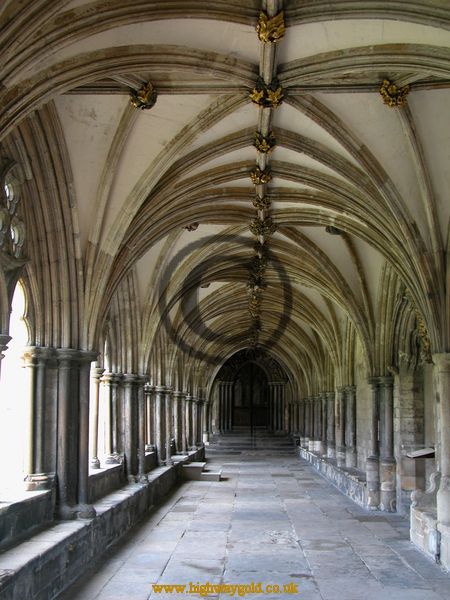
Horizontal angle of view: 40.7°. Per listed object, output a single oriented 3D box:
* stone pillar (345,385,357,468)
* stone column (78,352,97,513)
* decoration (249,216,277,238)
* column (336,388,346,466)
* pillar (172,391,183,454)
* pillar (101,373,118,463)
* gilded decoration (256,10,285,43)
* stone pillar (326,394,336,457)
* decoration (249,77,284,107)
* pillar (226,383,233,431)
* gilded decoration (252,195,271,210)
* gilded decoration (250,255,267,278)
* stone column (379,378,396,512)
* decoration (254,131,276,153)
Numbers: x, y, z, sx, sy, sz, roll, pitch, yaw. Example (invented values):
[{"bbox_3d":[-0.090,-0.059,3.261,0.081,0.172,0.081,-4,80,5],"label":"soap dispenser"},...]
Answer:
[{"bbox_3d":[2.948,2.971,14.250,0.250,1.940,0.250,0,-9,2],"label":"stone pillar"},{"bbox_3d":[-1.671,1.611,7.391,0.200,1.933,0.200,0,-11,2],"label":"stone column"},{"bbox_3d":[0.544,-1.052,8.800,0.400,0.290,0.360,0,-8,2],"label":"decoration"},{"bbox_3d":[2.688,2.919,14.000,0.230,1.810,0.220,0,-9,2],"label":"column"},{"bbox_3d":[-1.409,3.605,18.000,0.230,1.810,0.230,0,-9,2],"label":"pillar"},{"bbox_3d":[-1.875,1.908,9.850,0.270,1.436,0.270,0,-9,2],"label":"pillar"},{"bbox_3d":[0.367,-2.208,4.899,0.230,0.170,0.220,0,-11,2],"label":"gilded decoration"},{"bbox_3d":[3.125,3.682,17.800,0.260,1.910,0.260,0,-9,2],"label":"stone pillar"},{"bbox_3d":[0.402,-2.011,5.879,0.340,0.180,0.290,0,-11,2],"label":"decoration"},{"bbox_3d":[0.230,5.493,31.000,0.280,2.516,0.280,0,-9,2],"label":"pillar"},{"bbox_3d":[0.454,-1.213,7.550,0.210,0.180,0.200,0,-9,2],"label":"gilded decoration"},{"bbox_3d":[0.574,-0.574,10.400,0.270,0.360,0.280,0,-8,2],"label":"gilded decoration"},{"bbox_3d":[2.839,2.507,10.600,0.290,2.286,0.290,0,-9,2],"label":"stone column"},{"bbox_3d":[0.391,-1.528,5.850,0.215,0.170,0.215,0,-9,2],"label":"decoration"}]

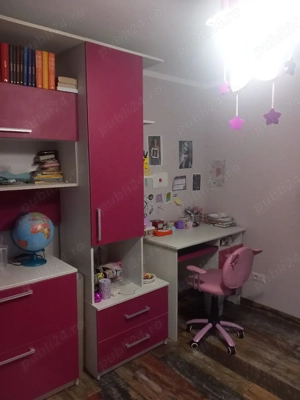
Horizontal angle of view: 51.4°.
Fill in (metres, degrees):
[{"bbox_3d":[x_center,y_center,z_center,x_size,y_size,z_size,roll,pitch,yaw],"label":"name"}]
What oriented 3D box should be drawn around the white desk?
[{"bbox_3d":[0.393,0.702,3.025,0.965,0.776,0.586,-6,10,-40],"label":"white desk"}]

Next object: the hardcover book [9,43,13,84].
[{"bbox_3d":[-0.817,-0.765,1.795,0.021,0.208,0.140,-6,9,-39],"label":"hardcover book"}]

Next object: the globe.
[{"bbox_3d":[-0.792,0.257,2.107,0.272,0.347,0.272,-6,10,-40],"label":"globe"}]

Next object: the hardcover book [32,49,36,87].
[{"bbox_3d":[-0.721,-0.776,1.875,0.022,0.215,0.140,-6,9,-39],"label":"hardcover book"}]

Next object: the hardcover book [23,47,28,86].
[{"bbox_3d":[-0.757,-0.773,1.844,0.026,0.210,0.140,-6,9,-39],"label":"hardcover book"}]

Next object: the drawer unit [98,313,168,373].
[{"bbox_3d":[-0.229,1.013,2.449,0.647,0.217,0.414,-6,10,-40],"label":"drawer unit"}]

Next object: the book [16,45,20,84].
[{"bbox_3d":[-0.787,-0.770,1.819,0.021,0.209,0.140,-6,9,-39],"label":"book"}]

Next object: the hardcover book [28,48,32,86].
[{"bbox_3d":[-0.751,-0.777,1.879,0.023,0.215,0.172,-6,10,-40],"label":"hardcover book"}]

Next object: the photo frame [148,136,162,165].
[{"bbox_3d":[0.059,-0.460,2.966,0.185,0.286,0.015,-6,10,-40],"label":"photo frame"}]

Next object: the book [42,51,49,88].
[{"bbox_3d":[-0.669,-0.782,1.921,0.039,0.219,0.145,-6,9,-39],"label":"book"}]

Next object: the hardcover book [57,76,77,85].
[{"bbox_3d":[-0.576,-0.756,2.032,0.131,0.037,0.190,-6,9,-39],"label":"hardcover book"}]

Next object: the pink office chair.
[{"bbox_3d":[0.529,0.721,2.461,0.514,0.816,0.493,-6,9,-39],"label":"pink office chair"}]

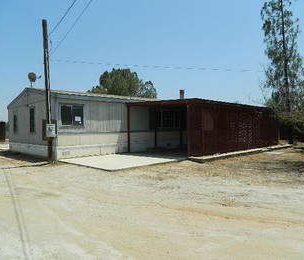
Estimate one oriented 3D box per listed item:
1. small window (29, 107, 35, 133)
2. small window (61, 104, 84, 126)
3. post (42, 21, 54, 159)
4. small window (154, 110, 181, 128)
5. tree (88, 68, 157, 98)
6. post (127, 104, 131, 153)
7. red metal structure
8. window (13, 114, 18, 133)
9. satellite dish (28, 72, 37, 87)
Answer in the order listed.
[{"bbox_3d":[-6.787,-0.582,14.205,0.100,1.420,0.820,-1,0,-43],"label":"small window"},{"bbox_3d":[-3.878,-0.707,12.201,1.170,1.080,0.100,-1,0,-43],"label":"small window"},{"bbox_3d":[-4.502,-1.679,10.837,0.250,6.210,0.250,-2,0,-43],"label":"post"},{"bbox_3d":[0.973,-0.705,16.791,2.500,1.200,0.100,-1,0,-43],"label":"small window"},{"bbox_3d":[-3.884,-3.335,33.004,9.000,9.290,9.000,-1,0,-6],"label":"tree"},{"bbox_3d":[-1.327,-0.088,14.750,0.150,2.830,0.150,-1,0,-43],"label":"post"},{"bbox_3d":[4.498,-0.121,17.443,11.600,2.850,4.600,-1,0,-43],"label":"red metal structure"},{"bbox_3d":[-9.050,-0.425,16.599,0.100,1.200,0.820,-1,0,-43],"label":"window"},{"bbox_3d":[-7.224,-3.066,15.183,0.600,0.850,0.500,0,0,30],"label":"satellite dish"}]

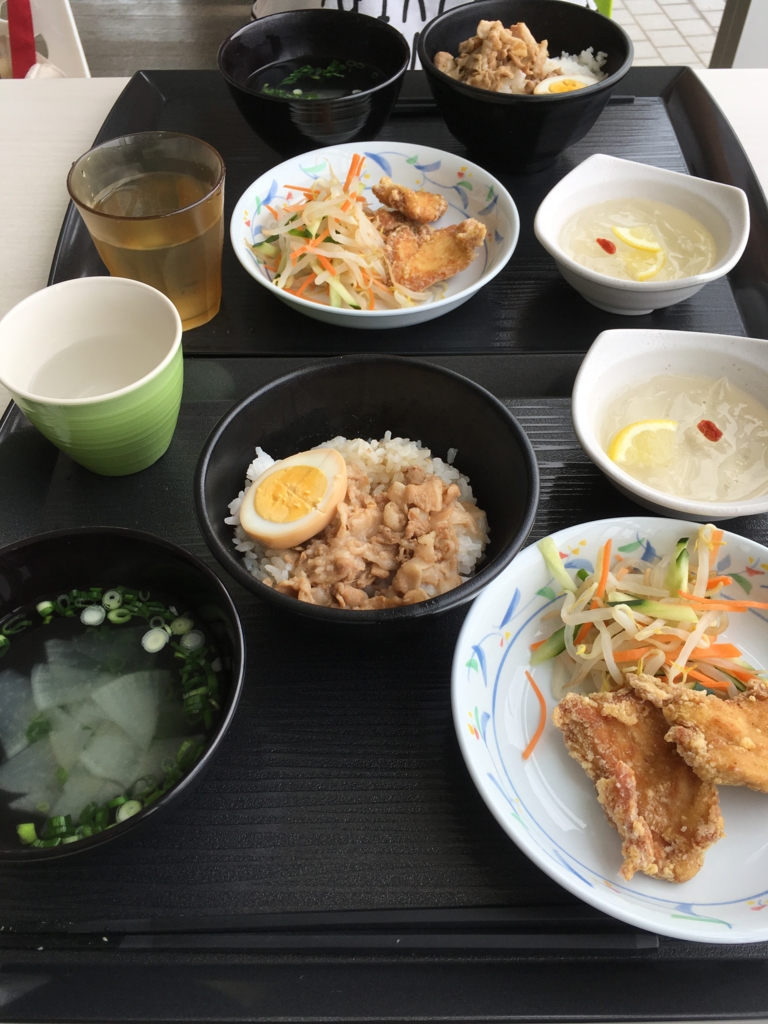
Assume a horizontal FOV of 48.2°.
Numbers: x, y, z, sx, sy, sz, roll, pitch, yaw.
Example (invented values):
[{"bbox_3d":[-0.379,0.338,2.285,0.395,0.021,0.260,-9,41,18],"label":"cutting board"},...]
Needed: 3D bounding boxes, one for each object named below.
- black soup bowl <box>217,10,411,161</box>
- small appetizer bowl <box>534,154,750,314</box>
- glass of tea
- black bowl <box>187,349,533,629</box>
[{"bbox_3d":[-0.046,-0.284,0.596,0.127,0.068,0.127,0,53,0],"label":"black soup bowl"},{"bbox_3d":[0.146,-0.150,0.503,0.113,0.056,0.114,21,56,15],"label":"small appetizer bowl"},{"bbox_3d":[-0.125,-0.152,0.486,0.081,0.086,0.081,0,53,0],"label":"glass of tea"},{"bbox_3d":[-0.006,0.007,0.375,0.140,0.074,0.140,0,53,0],"label":"black bowl"}]

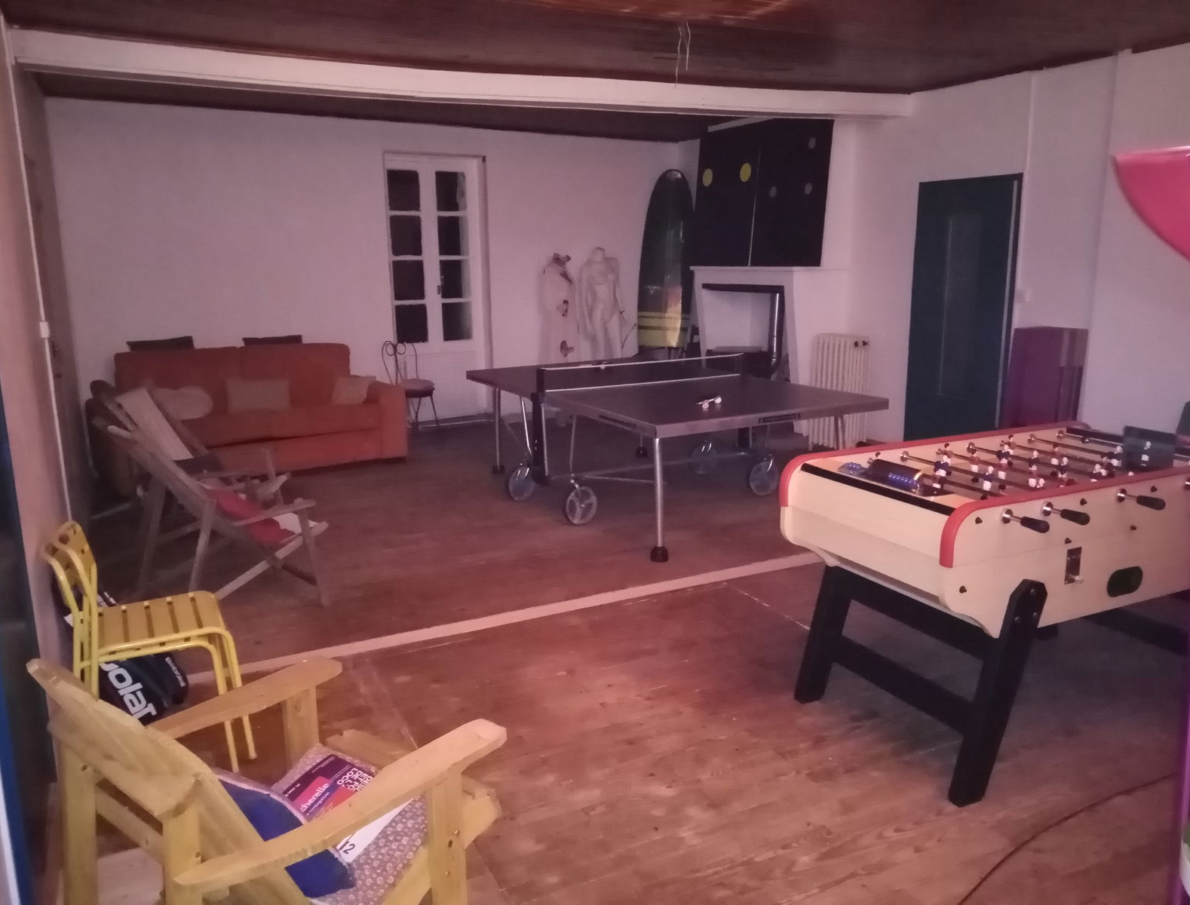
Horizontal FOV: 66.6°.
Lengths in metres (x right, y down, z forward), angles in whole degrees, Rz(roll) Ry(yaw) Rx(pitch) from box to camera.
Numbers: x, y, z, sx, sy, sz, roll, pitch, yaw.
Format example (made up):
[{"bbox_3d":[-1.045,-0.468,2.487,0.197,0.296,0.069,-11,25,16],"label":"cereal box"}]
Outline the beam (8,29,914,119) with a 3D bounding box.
[{"bbox_3d":[-0.307,-2.341,5.811,5.810,0.190,0.240,-6,13,-23],"label":"beam"}]

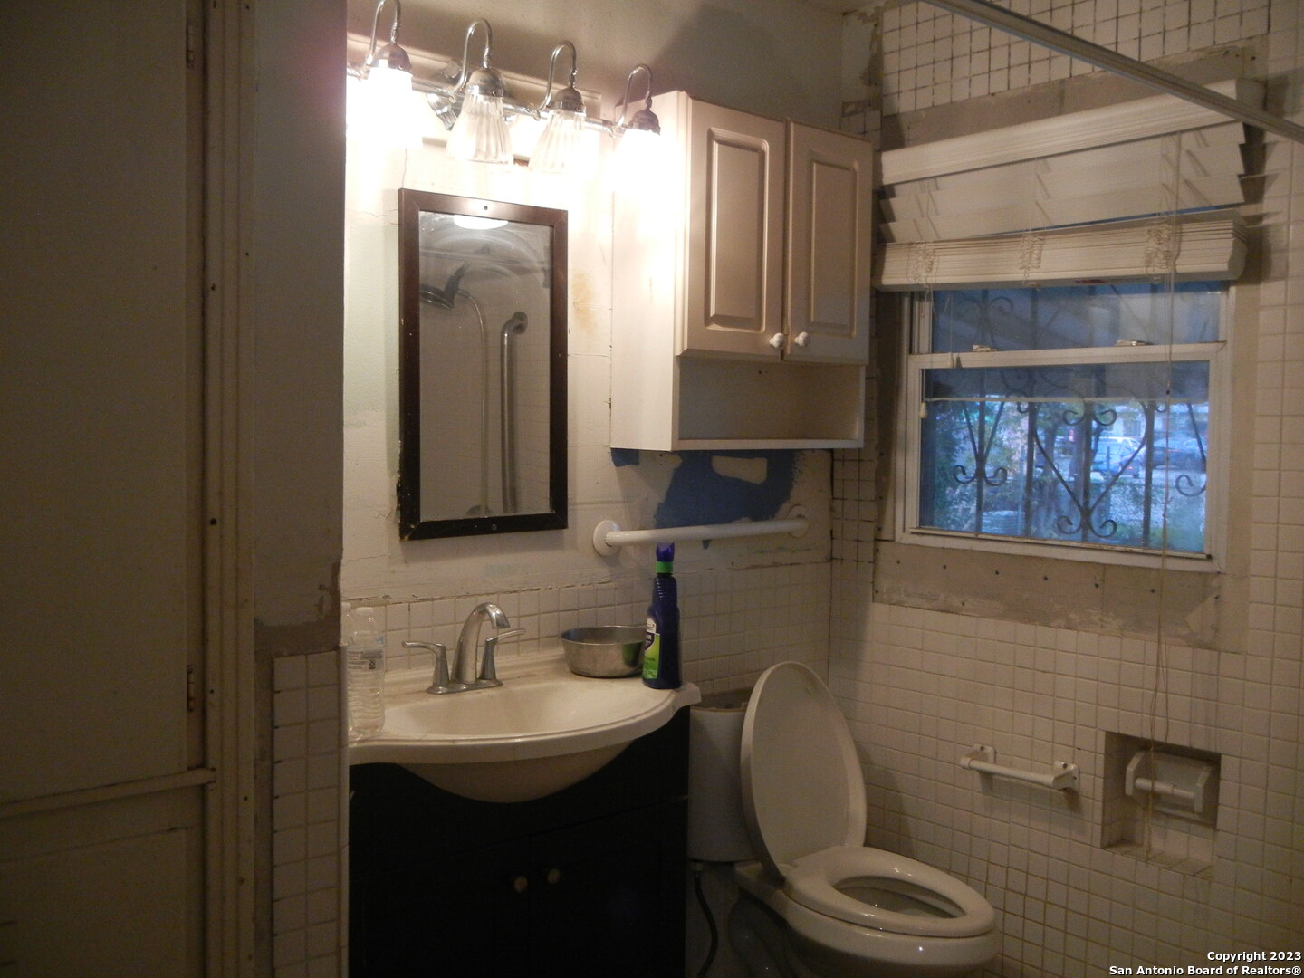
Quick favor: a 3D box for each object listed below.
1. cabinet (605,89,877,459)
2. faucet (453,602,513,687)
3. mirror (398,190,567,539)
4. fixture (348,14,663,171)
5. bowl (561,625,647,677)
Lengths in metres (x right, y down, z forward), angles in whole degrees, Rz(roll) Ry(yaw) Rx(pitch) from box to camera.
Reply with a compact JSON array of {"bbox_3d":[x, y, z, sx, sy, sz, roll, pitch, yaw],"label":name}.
[{"bbox_3d":[0.212,-0.444,2.824,0.600,0.706,0.214,-2,4,-42],"label":"cabinet"},{"bbox_3d":[-0.304,0.283,2.301,0.042,0.157,0.155,-2,4,-42],"label":"faucet"},{"bbox_3d":[-0.319,-0.234,2.487,0.378,0.642,0.027,-2,4,-42],"label":"mirror"},{"bbox_3d":[-0.261,-0.712,2.370,0.690,0.266,0.225,-2,4,-42],"label":"fixture"},{"bbox_3d":[-0.081,0.319,2.494,0.174,0.072,0.174,1,3,0],"label":"bowl"}]

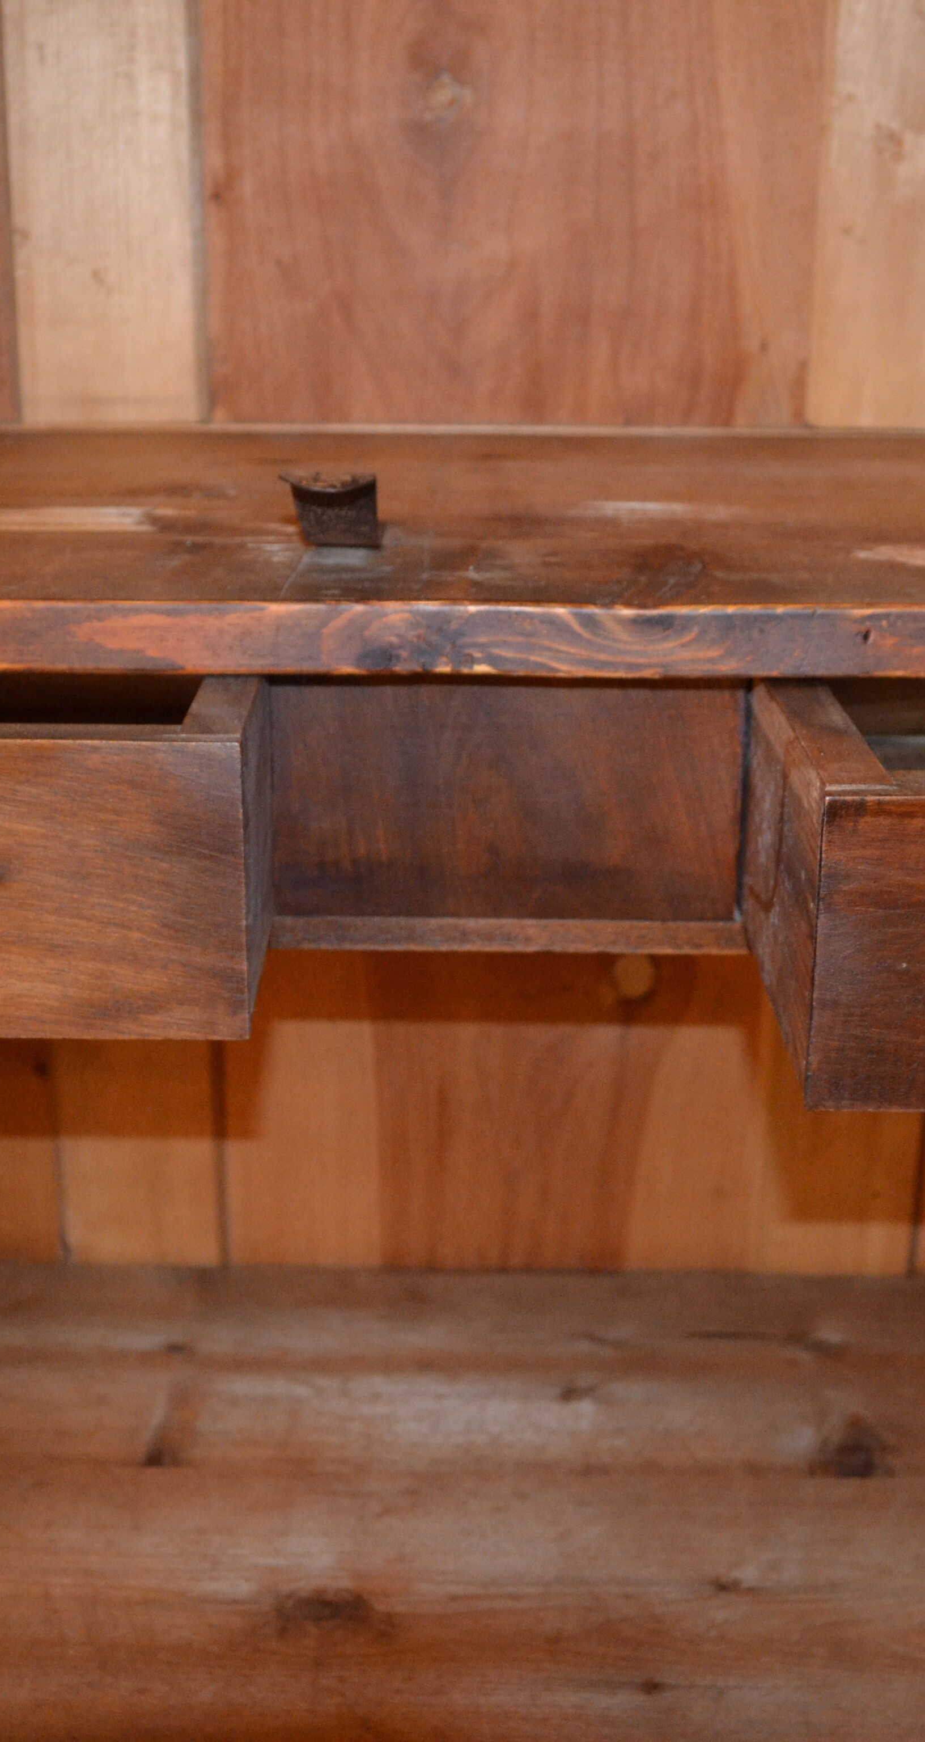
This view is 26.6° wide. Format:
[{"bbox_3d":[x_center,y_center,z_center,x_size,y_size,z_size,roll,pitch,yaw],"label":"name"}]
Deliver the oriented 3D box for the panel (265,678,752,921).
[{"bbox_3d":[0.024,-0.040,0.912,0.219,0.120,0.020,1,20,1],"label":"panel"}]

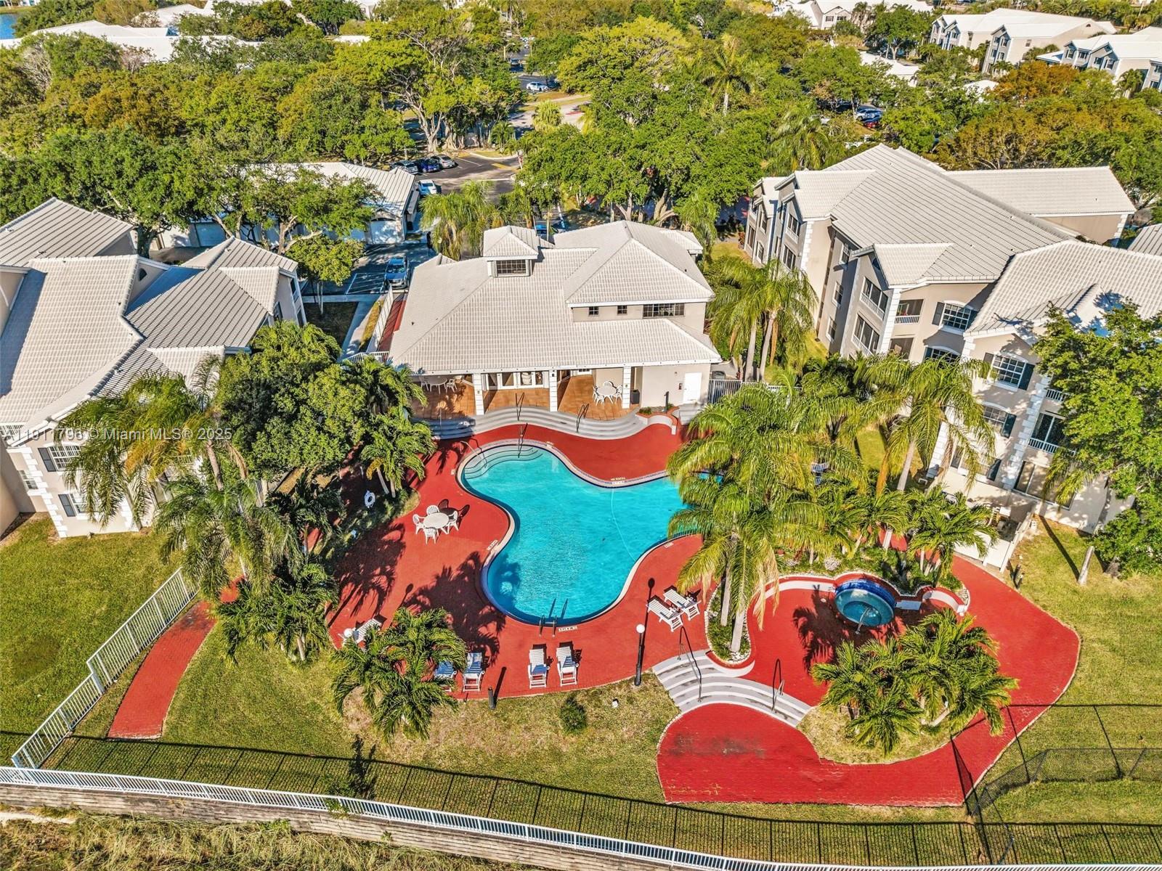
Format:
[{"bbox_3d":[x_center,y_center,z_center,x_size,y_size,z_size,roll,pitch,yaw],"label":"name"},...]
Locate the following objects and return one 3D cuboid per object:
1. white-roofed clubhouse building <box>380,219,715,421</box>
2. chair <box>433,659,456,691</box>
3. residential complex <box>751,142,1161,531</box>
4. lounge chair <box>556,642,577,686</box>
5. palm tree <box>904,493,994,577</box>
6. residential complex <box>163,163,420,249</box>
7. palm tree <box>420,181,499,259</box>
[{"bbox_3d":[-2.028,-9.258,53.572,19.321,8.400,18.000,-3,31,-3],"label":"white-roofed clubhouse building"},{"bbox_3d":[-5.301,9.041,31.575,0.720,0.880,1.780,0,33,0],"label":"chair"},{"bbox_3d":[25.150,-11.512,52.810,21.000,12.000,38.000,-3,33,-4],"label":"residential complex"},{"bbox_3d":[-0.581,8.884,31.785,0.720,0.880,1.780,-5,33,-7],"label":"lounge chair"},{"bbox_3d":[15.556,4.603,34.584,3.900,3.700,3.900,-1,31,0],"label":"palm tree"},{"bbox_3d":[-26.900,-22.816,76.442,22.000,5.500,12.000,-2,33,-3],"label":"residential complex"},{"bbox_3d":[-9.565,-14.857,61.867,5.500,8.000,5.500,0,33,0],"label":"palm tree"}]

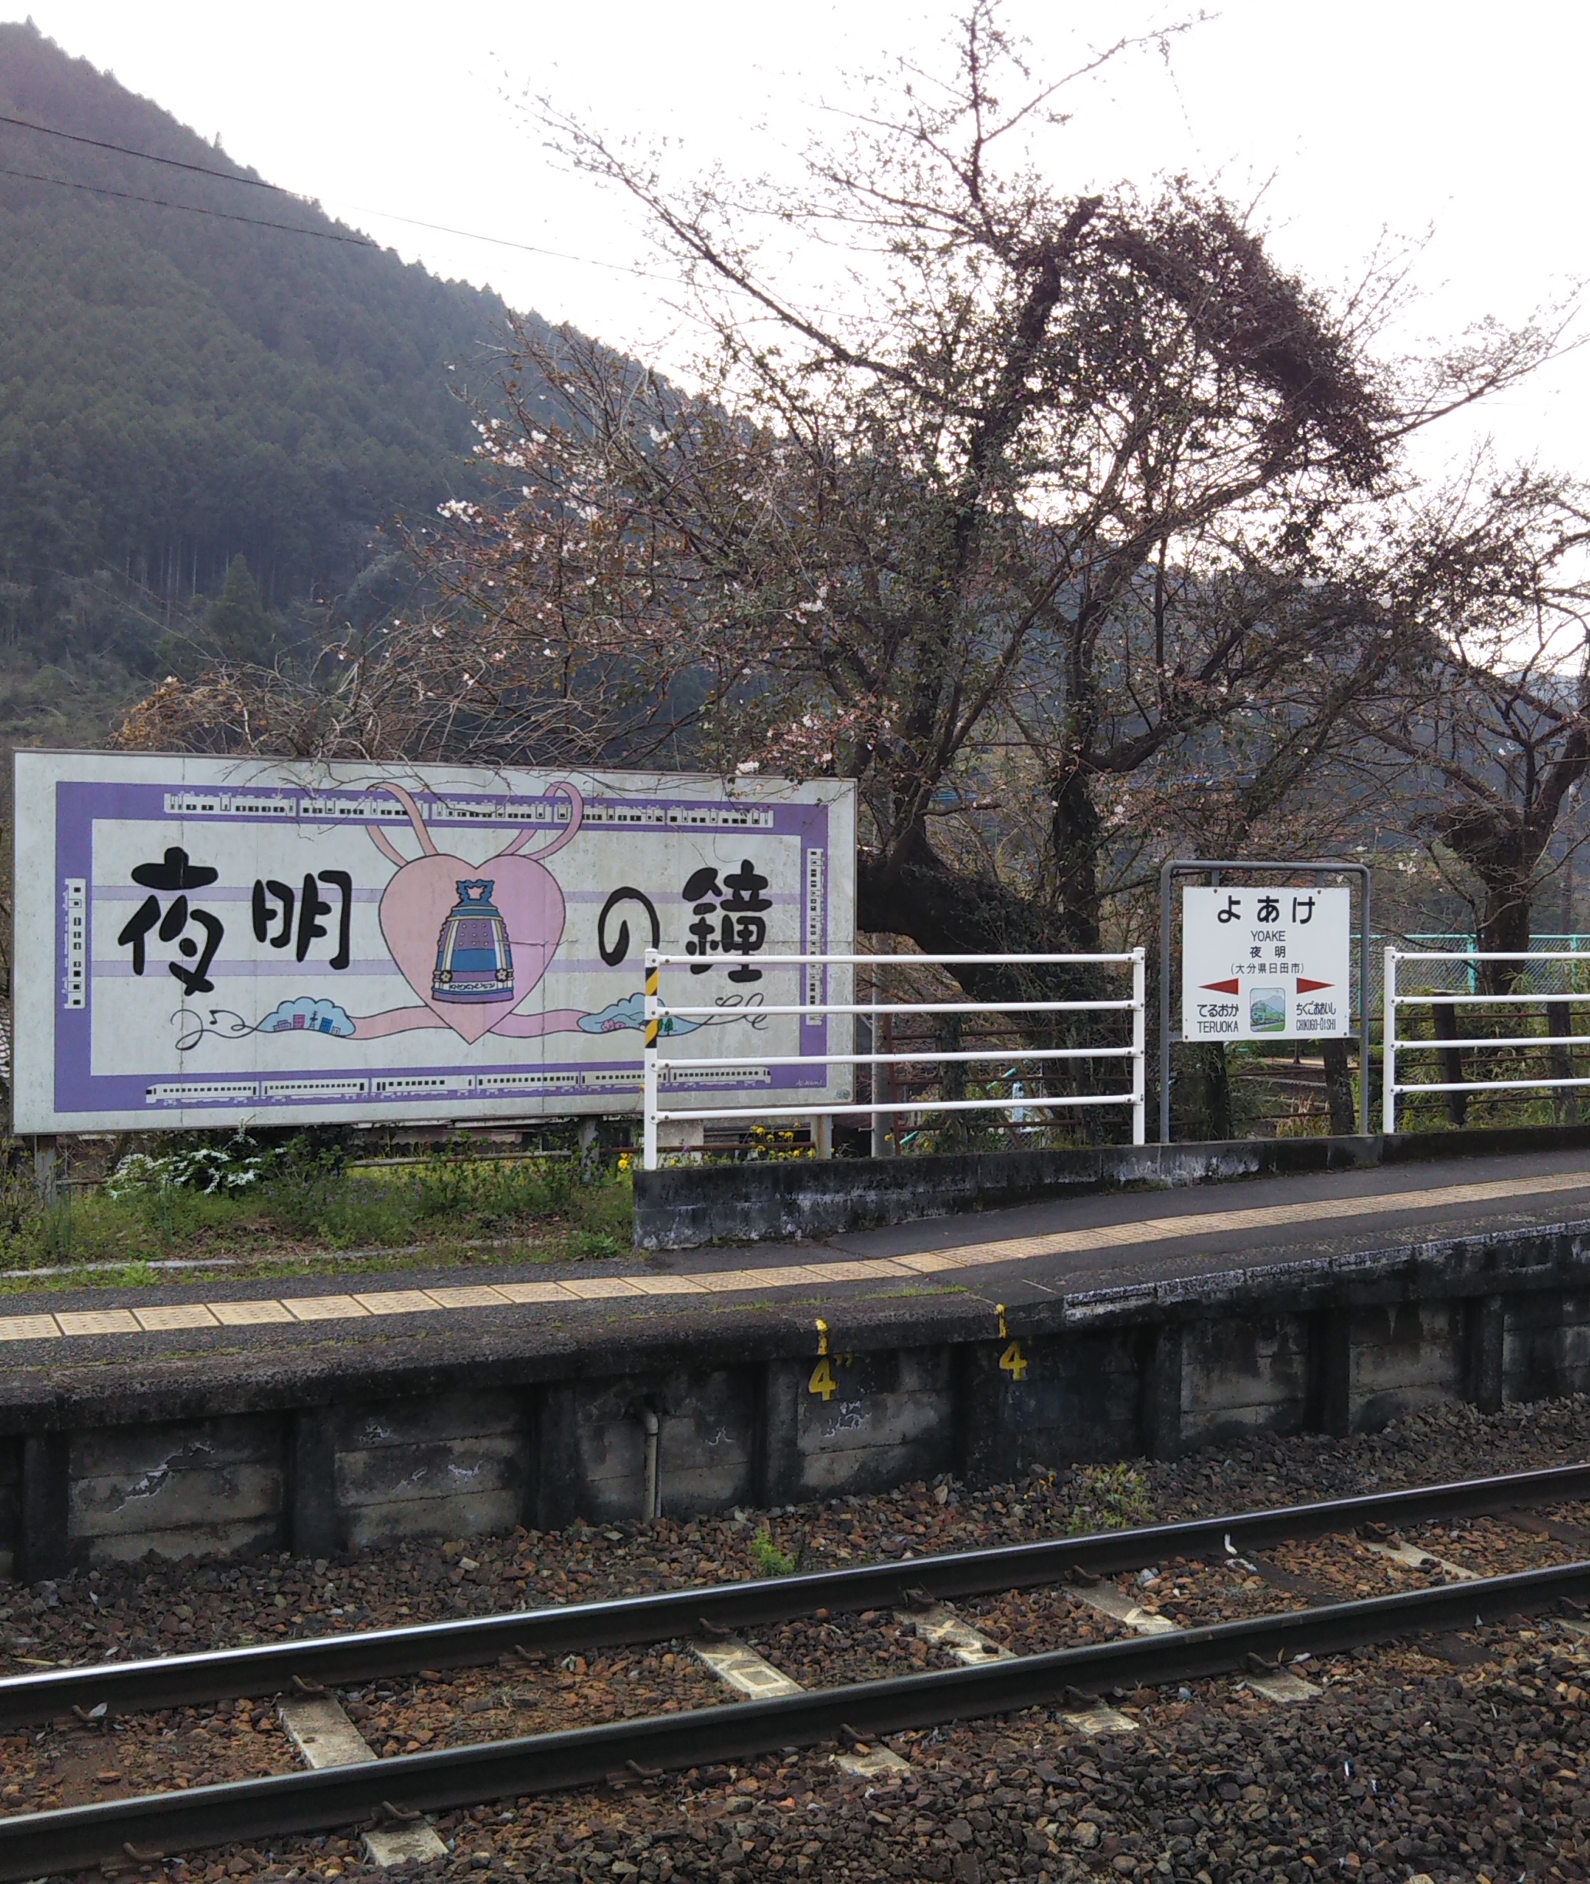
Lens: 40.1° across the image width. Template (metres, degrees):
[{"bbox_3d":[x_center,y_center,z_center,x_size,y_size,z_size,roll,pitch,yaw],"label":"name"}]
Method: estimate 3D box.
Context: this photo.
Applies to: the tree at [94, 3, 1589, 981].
[{"bbox_3d":[0.367,-2.400,14.300,9.500,7.600,6.800,0,1,0],"label":"tree"}]

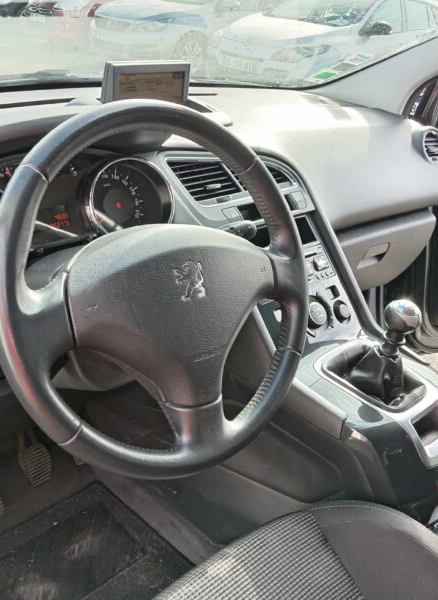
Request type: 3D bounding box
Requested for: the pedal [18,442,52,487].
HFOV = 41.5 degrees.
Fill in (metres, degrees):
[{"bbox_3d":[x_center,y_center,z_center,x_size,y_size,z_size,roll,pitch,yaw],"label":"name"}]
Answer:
[{"bbox_3d":[-0.357,0.318,1.120,0.060,0.068,0.028,-22,9,-39],"label":"pedal"}]

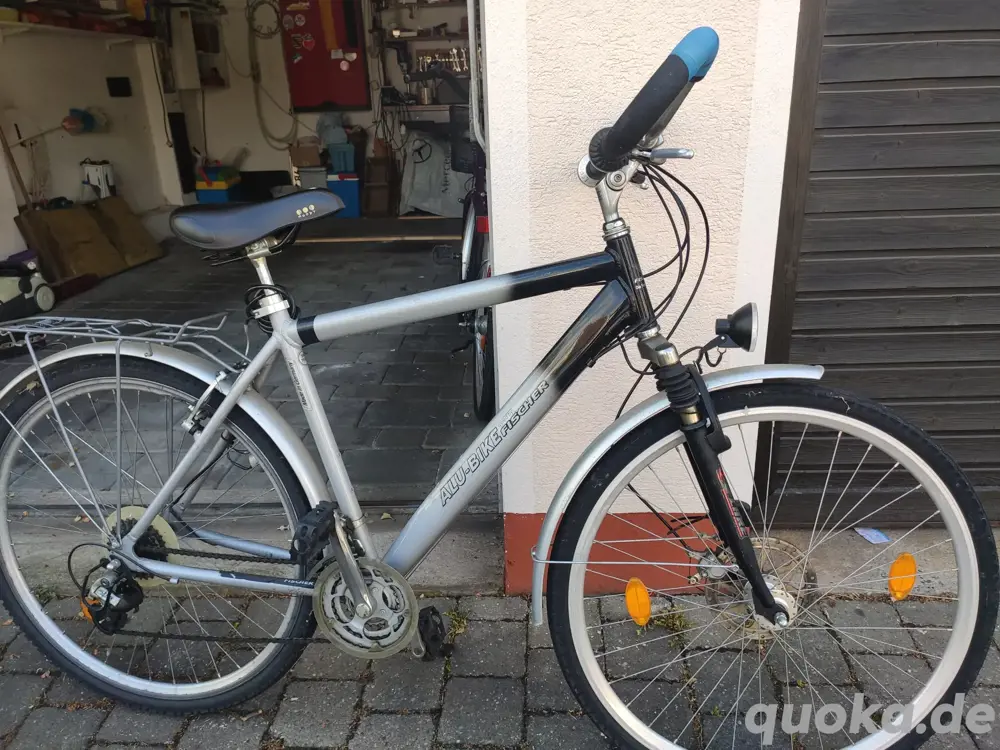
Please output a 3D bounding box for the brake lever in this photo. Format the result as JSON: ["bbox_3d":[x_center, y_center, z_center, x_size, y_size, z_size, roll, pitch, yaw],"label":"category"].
[{"bbox_3d":[0.200,-0.273,0.935,0.032,0.021,0.138,-9,22,-18],"label":"brake lever"}]

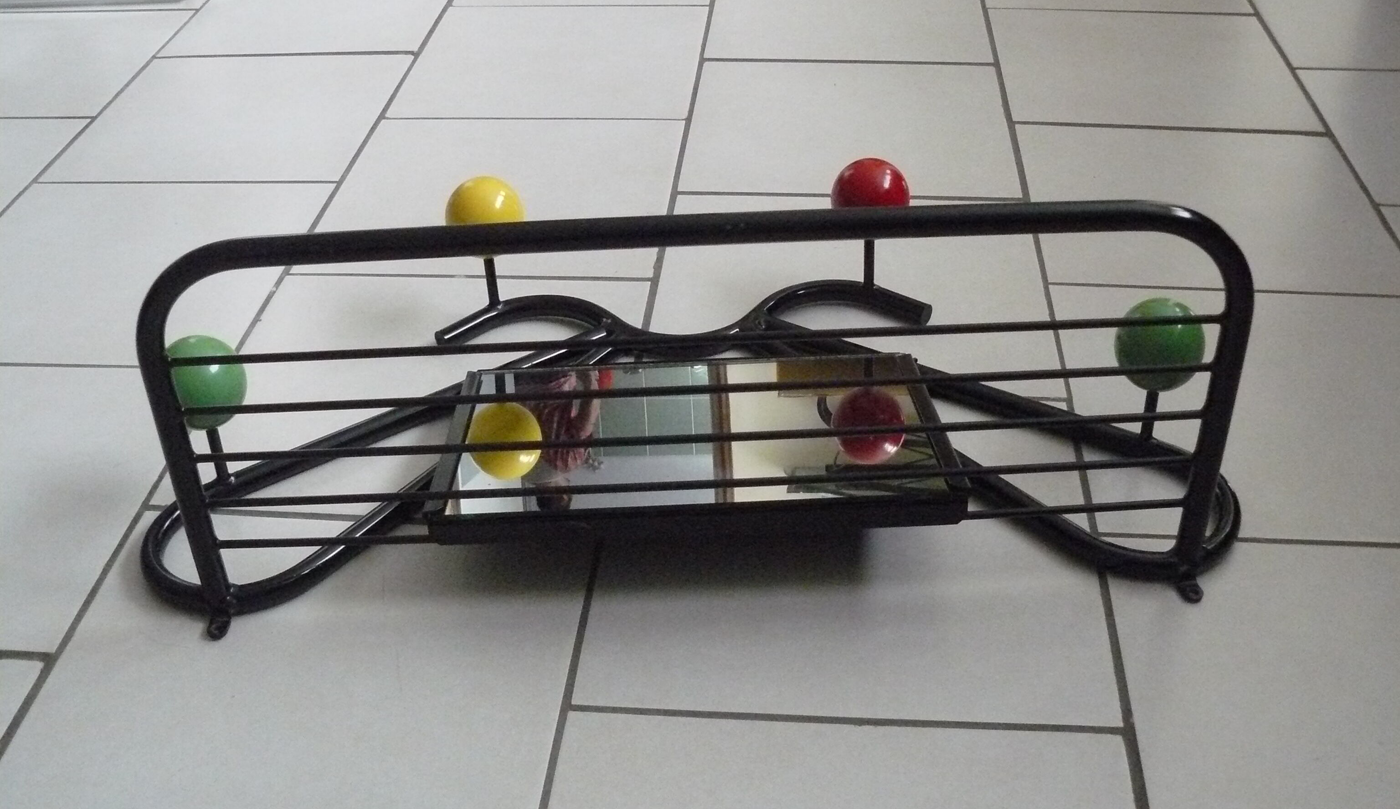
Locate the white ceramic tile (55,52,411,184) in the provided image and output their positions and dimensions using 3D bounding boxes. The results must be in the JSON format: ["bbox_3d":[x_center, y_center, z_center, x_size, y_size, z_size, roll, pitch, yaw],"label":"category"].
[{"bbox_3d":[-0.494,-0.310,1.565,0.320,0.010,0.320,2,36,5],"label":"white ceramic tile"}]

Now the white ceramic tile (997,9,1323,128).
[{"bbox_3d":[0.489,-0.372,1.613,0.320,0.010,0.320,2,36,5],"label":"white ceramic tile"}]

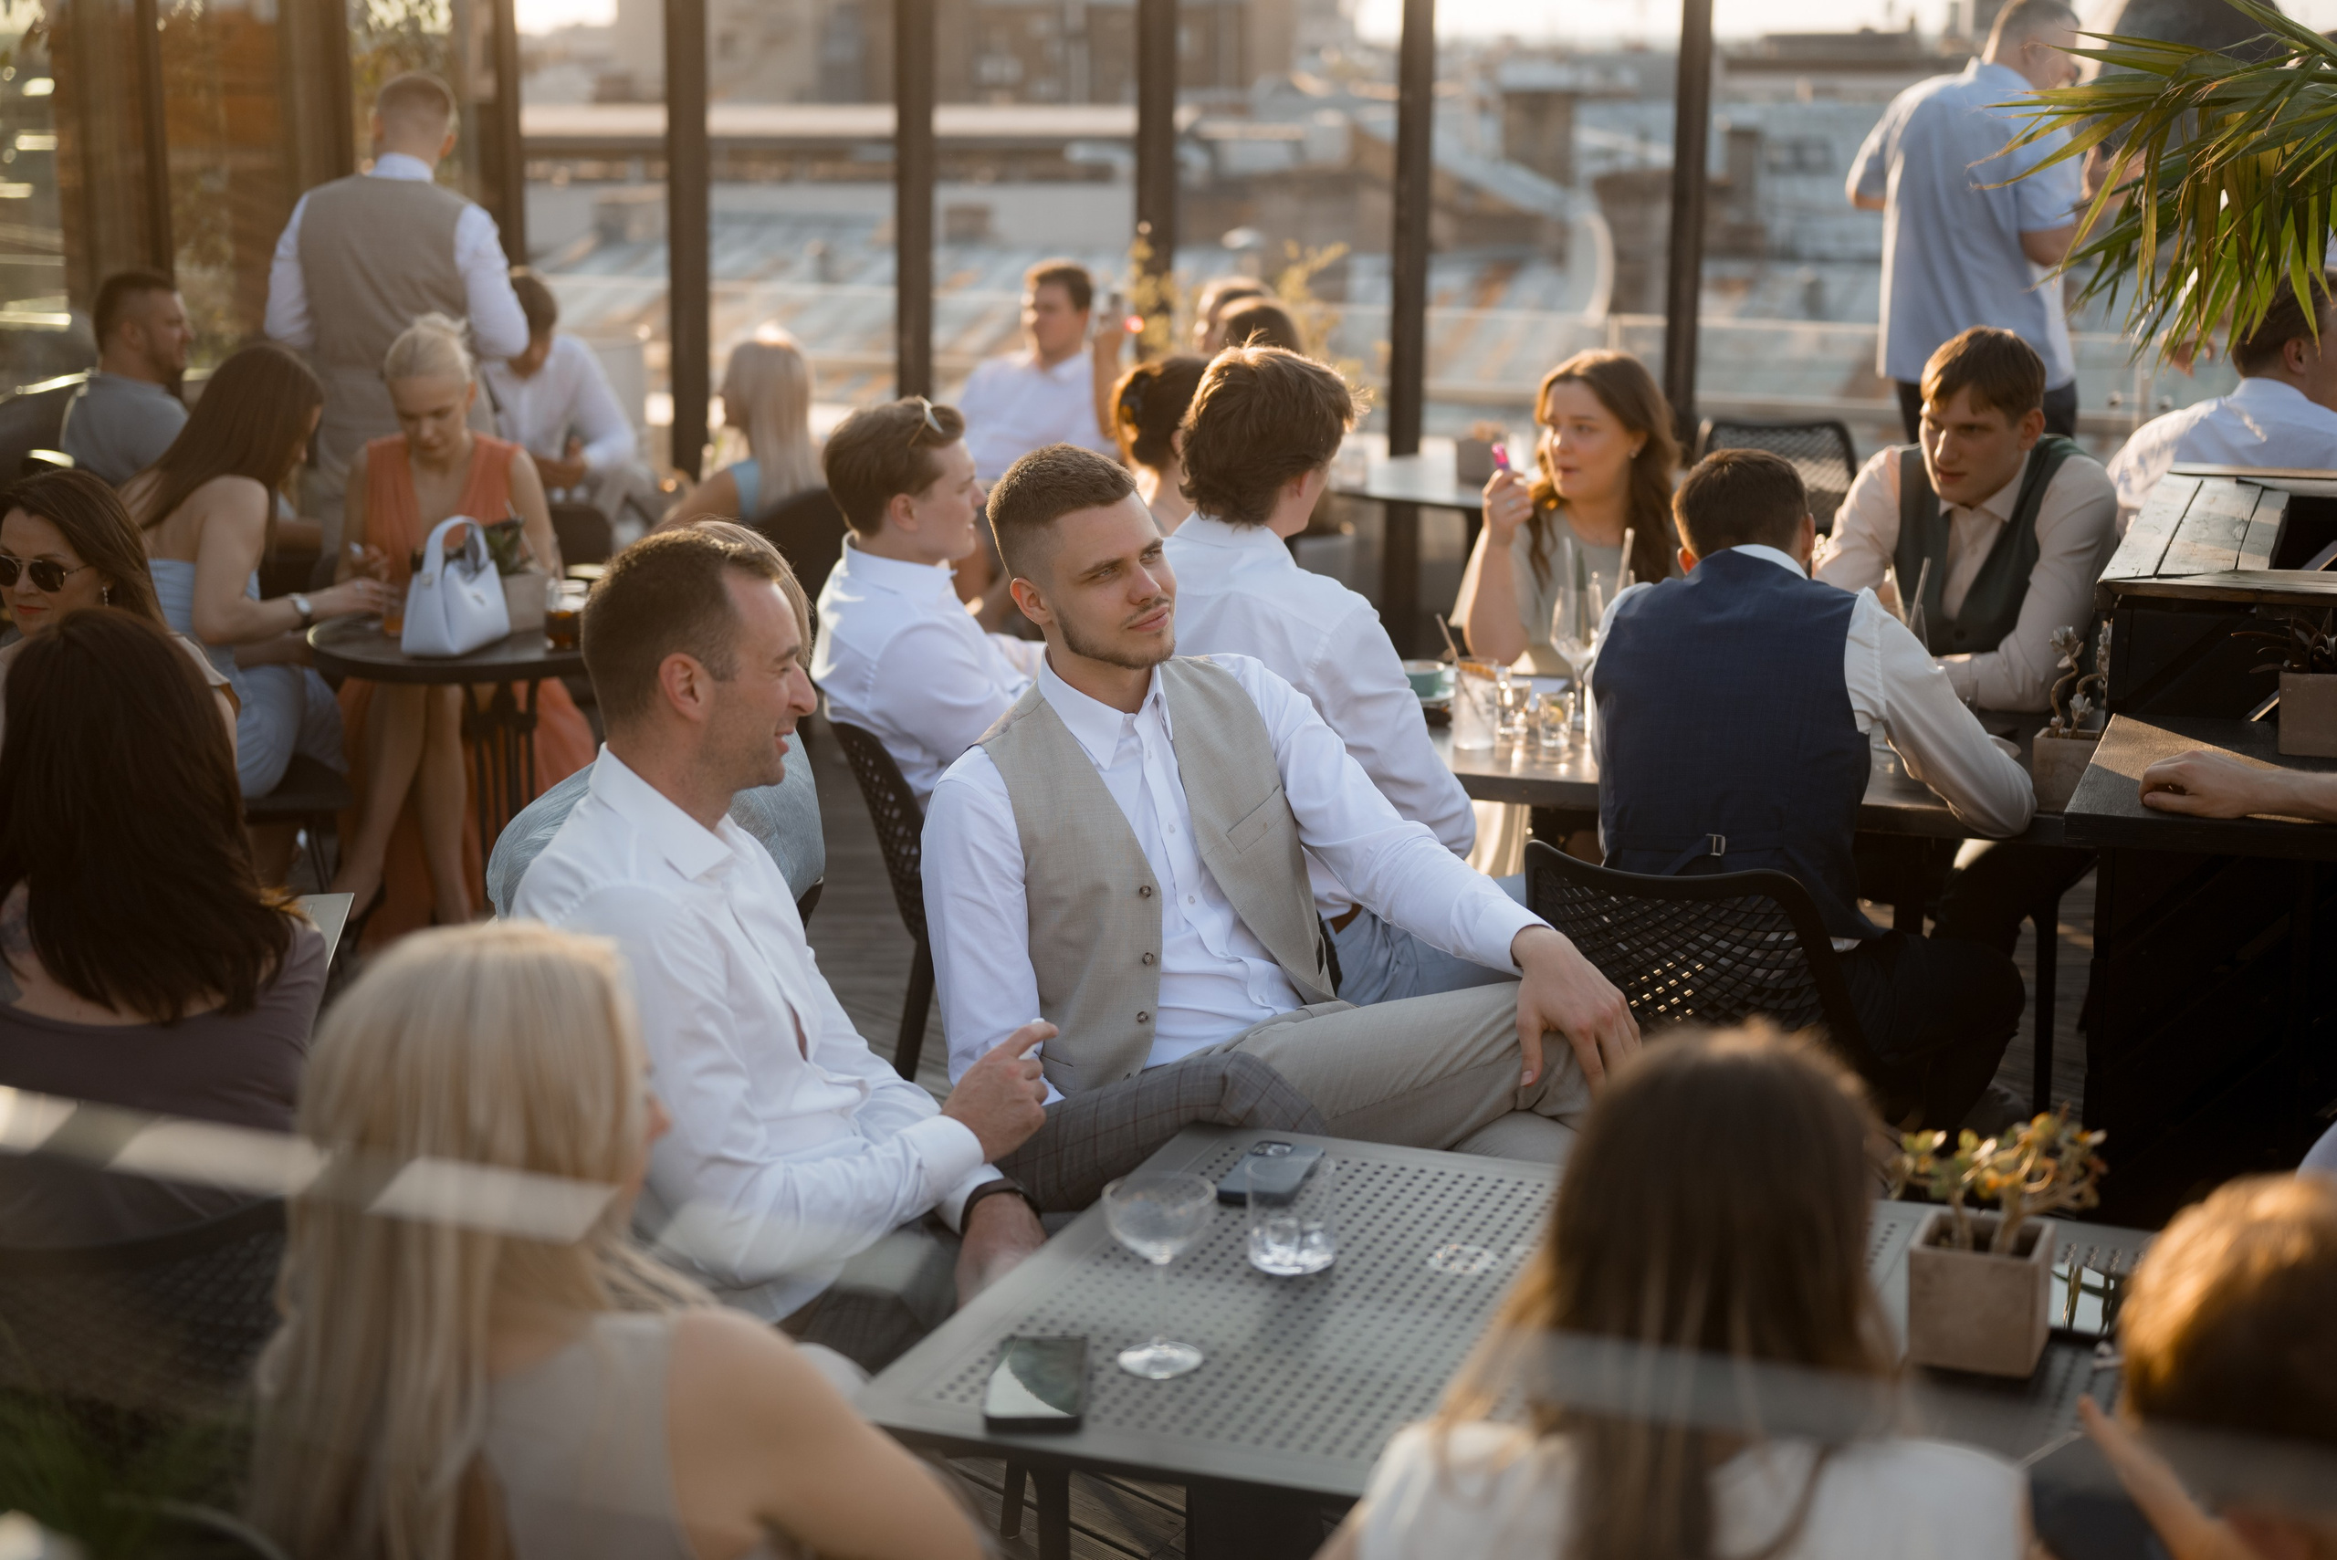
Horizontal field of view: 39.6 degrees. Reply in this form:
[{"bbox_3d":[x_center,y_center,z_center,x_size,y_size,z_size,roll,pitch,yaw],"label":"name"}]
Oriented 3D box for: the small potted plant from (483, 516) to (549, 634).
[{"bbox_3d":[-1.123,-0.353,5.600,0.125,0.200,0.125,5,13,21],"label":"small potted plant"}]

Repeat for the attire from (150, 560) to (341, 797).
[{"bbox_3d":[-1.595,-0.151,5.600,0.460,0.520,0.370,-10,16,-37],"label":"attire"}]

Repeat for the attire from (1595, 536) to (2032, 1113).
[{"bbox_3d":[0.878,0.141,4.480,0.620,0.980,0.720,6,14,27],"label":"attire"}]

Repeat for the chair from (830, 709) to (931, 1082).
[{"bbox_3d":[-0.138,0.372,4.450,0.570,0.820,0.500,-4,13,-17],"label":"chair"}]

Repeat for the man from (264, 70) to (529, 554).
[{"bbox_3d":[-1.760,-0.739,7.600,0.570,1.810,0.400,-5,12,-17],"label":"man"}]

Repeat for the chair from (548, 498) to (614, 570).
[{"bbox_3d":[-1.560,-0.269,7.750,0.500,0.820,0.540,-1,12,0],"label":"chair"}]

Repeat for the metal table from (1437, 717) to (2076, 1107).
[{"bbox_3d":[0.800,0.301,5.010,1.340,0.745,0.770,4,13,24],"label":"metal table"}]

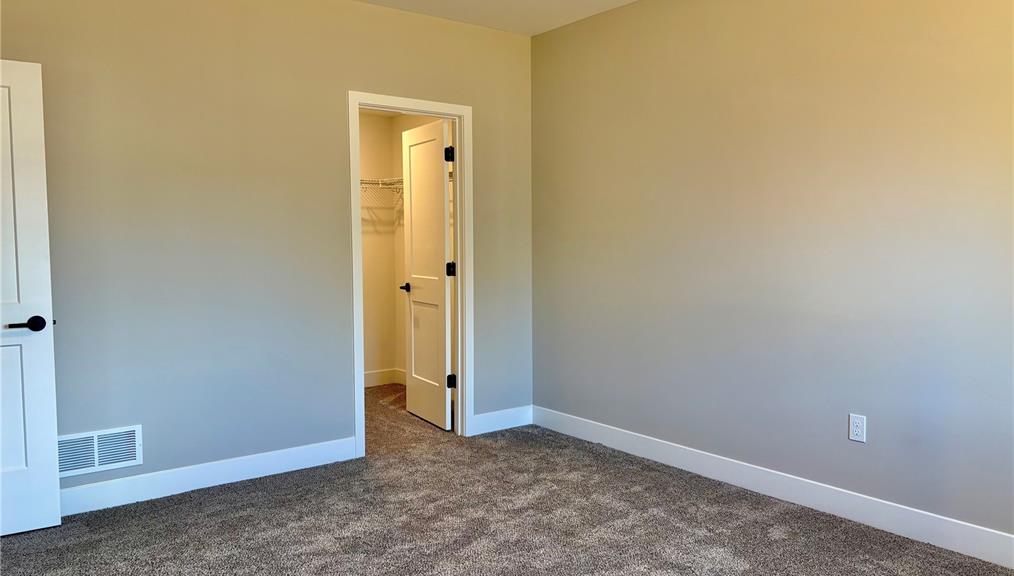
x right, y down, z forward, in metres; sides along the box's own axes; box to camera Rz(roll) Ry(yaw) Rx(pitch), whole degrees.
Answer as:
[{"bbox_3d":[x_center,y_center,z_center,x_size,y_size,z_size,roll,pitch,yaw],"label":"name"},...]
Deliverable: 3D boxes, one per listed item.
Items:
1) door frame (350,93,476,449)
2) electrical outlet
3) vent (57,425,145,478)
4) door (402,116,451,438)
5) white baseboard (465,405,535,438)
[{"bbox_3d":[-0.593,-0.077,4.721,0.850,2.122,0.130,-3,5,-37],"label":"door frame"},{"bbox_3d":[1.584,0.633,3.449,0.009,0.118,0.074,-3,5,-37],"label":"electrical outlet"},{"bbox_3d":[-1.961,0.780,3.653,0.405,0.197,0.014,-3,5,-37],"label":"vent"},{"bbox_3d":[-0.559,-0.090,5.279,0.038,2.032,0.697,-2,4,-29],"label":"door"},{"bbox_3d":[-0.016,0.889,5.152,0.503,0.133,0.016,-3,5,-37],"label":"white baseboard"}]

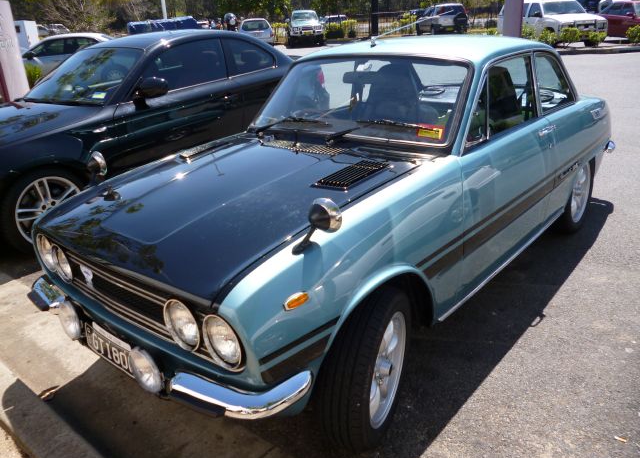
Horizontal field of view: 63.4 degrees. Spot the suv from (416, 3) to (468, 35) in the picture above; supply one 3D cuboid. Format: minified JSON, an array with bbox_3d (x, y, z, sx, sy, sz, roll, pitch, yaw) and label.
[{"bbox_3d":[7.413,-12.768,31.800,1.750,1.690,4.450,-6,21,-6],"label":"suv"}]

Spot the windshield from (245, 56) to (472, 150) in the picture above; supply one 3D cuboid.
[{"bbox_3d":[0.160,-0.643,2.518,1.180,0.450,0.100,14,-13,38],"label":"windshield"}]

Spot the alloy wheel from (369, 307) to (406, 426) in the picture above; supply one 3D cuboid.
[{"bbox_3d":[0.176,0.490,1.859,0.160,0.405,0.405,8,24,27],"label":"alloy wheel"}]

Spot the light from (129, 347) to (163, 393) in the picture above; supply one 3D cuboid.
[{"bbox_3d":[-0.526,0.431,1.607,0.160,0.160,0.085,14,27,39],"label":"light"}]

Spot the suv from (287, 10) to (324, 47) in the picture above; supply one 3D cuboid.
[{"bbox_3d":[-0.811,-11.659,30.000,1.840,1.840,4.750,-5,20,-4],"label":"suv"}]

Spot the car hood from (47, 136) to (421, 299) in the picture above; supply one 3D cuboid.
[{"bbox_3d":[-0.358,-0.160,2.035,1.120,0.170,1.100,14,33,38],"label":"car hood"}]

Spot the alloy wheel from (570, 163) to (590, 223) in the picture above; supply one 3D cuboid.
[{"bbox_3d":[1.695,-0.249,3.497,0.150,0.400,0.400,14,27,39],"label":"alloy wheel"}]

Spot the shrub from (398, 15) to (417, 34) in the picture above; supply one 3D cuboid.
[{"bbox_3d":[5.409,-12.641,32.000,1.080,1.050,1.080,0,21,10],"label":"shrub"}]

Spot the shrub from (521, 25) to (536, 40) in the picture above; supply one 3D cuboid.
[{"bbox_3d":[6.524,-6.039,16.200,0.580,0.680,0.580,-4,20,0],"label":"shrub"}]

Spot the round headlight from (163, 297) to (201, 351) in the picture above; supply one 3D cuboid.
[{"bbox_3d":[-0.391,0.275,1.516,0.165,0.165,0.080,14,27,39],"label":"round headlight"}]

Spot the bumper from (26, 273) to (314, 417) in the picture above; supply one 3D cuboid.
[{"bbox_3d":[-0.643,0.359,1.868,1.410,0.150,0.280,14,27,39],"label":"bumper"}]

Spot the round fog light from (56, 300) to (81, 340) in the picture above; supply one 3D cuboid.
[{"bbox_3d":[-0.928,0.334,1.942,0.160,0.160,0.085,14,27,39],"label":"round fog light"}]

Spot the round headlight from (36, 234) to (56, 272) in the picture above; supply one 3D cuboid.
[{"bbox_3d":[-1.090,0.089,2.107,0.165,0.165,0.090,14,27,38],"label":"round headlight"}]

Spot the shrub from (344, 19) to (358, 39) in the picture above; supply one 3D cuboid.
[{"bbox_3d":[1.935,-12.316,31.800,0.900,1.050,0.900,-2,21,4],"label":"shrub"}]

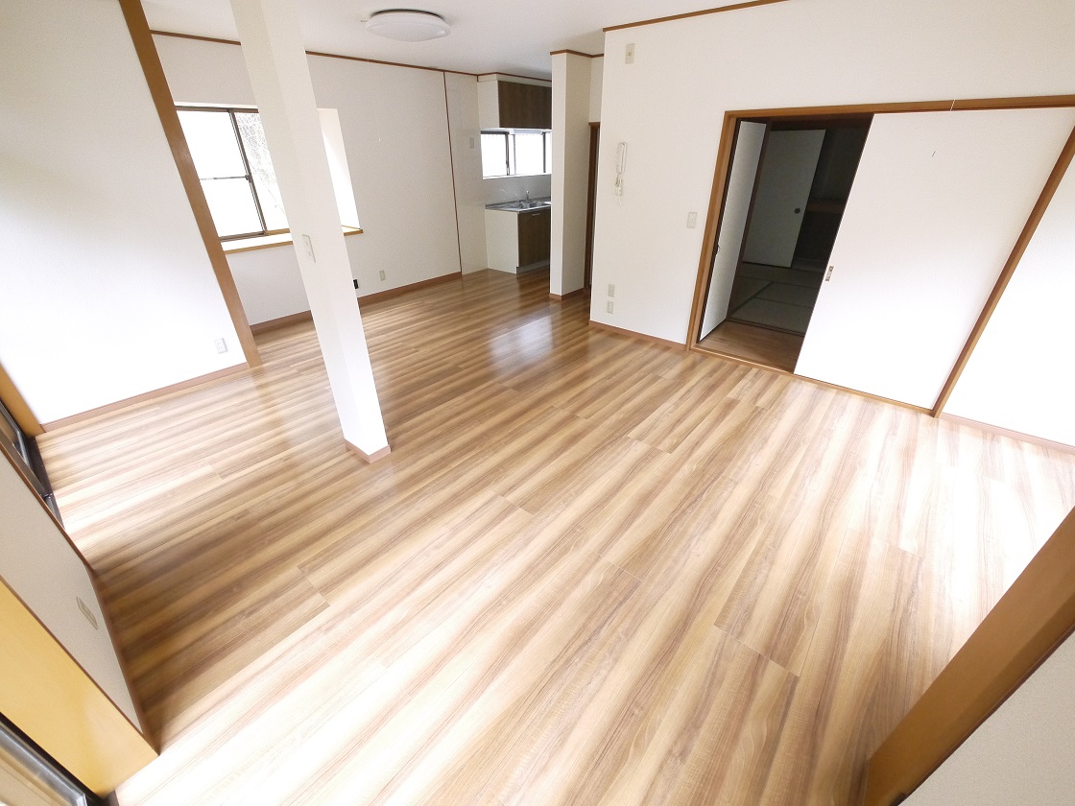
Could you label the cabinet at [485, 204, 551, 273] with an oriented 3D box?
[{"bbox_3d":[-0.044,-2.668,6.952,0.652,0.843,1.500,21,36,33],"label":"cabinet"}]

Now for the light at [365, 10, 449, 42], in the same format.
[{"bbox_3d":[-0.940,-2.733,3.183,0.606,0.101,0.606,0,29,0],"label":"light"}]

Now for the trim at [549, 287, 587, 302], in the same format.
[{"bbox_3d":[0.375,-1.396,5.512,0.189,0.062,0.485,21,36,33],"label":"trim"}]

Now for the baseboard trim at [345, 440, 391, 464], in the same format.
[{"bbox_3d":[-1.020,0.259,2.609,0.271,0.061,0.144,21,36,33],"label":"baseboard trim"}]

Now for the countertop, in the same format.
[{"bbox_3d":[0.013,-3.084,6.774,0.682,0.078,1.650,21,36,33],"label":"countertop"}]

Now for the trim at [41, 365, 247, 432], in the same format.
[{"bbox_3d":[-2.799,-0.075,3.220,0.018,0.060,1.241,21,36,33],"label":"trim"}]

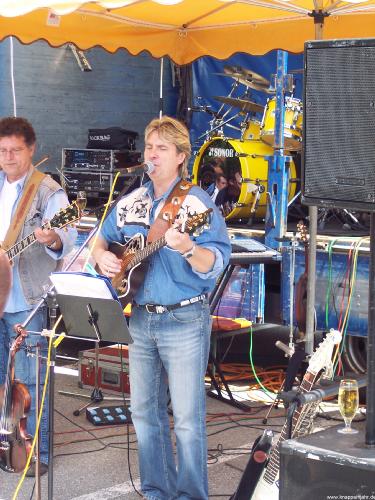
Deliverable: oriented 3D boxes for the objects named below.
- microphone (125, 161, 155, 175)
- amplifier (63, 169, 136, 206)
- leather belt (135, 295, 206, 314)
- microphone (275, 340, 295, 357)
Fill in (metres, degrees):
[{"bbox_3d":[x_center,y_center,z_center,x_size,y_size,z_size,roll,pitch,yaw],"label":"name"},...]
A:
[{"bbox_3d":[-0.212,-0.364,5.830,0.165,0.052,0.052,-14,13,-34],"label":"microphone"},{"bbox_3d":[-0.669,-0.481,10.419,0.530,0.265,0.360,5,7,40],"label":"amplifier"},{"bbox_3d":[-0.075,0.240,6.000,0.360,0.090,0.270,4,6,33],"label":"leather belt"},{"bbox_3d":[0.577,0.583,7.800,0.140,0.036,0.036,29,-7,-24],"label":"microphone"}]

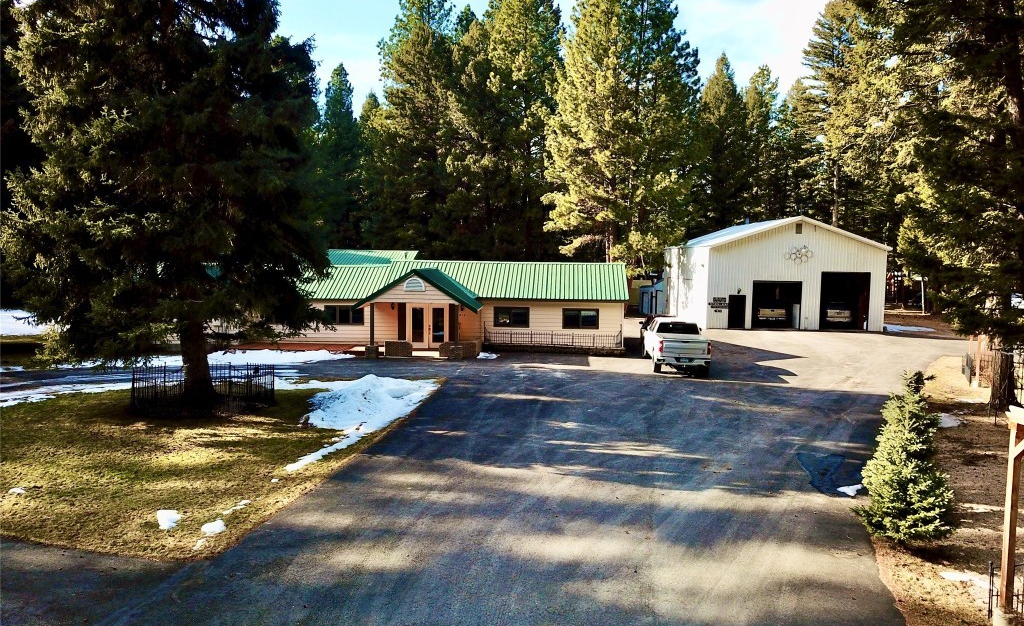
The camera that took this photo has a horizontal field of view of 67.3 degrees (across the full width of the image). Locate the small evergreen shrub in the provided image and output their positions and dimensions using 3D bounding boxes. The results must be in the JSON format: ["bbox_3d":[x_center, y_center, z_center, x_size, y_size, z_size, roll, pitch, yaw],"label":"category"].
[{"bbox_3d":[6.032,2.216,11.802,1.470,2.660,1.470,1,4,0],"label":"small evergreen shrub"}]

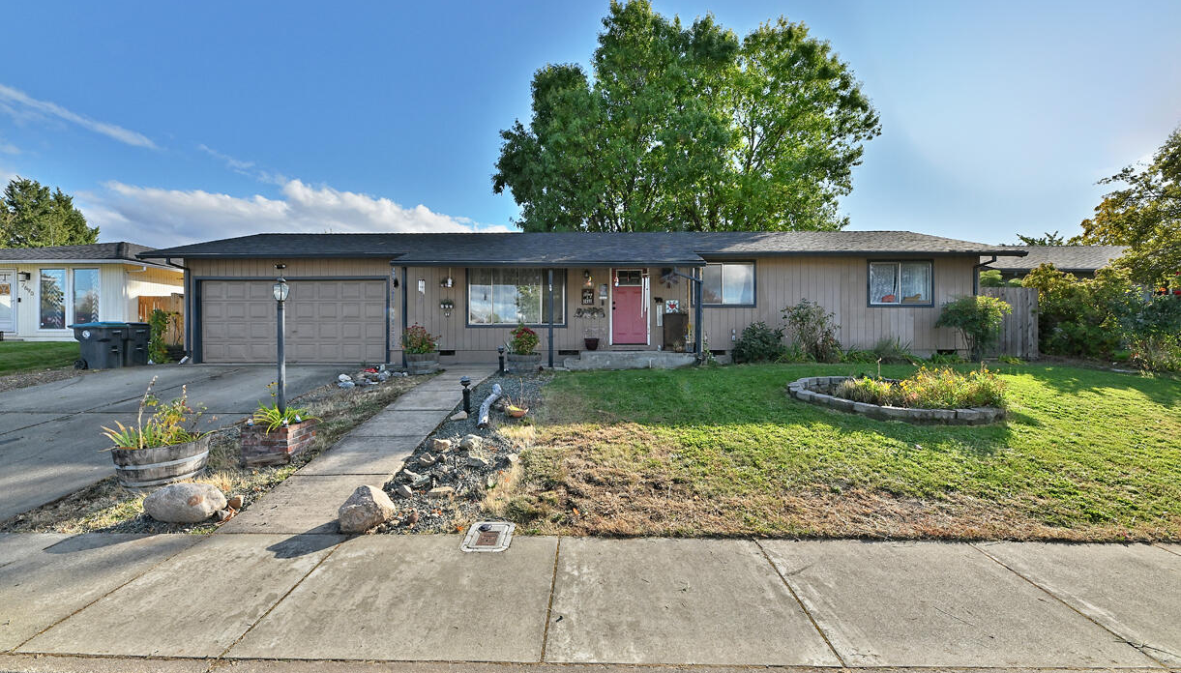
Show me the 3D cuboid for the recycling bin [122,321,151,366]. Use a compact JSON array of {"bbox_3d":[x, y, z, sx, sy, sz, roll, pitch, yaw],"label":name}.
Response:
[{"bbox_3d":[-11.730,0.190,11.550,0.780,1.120,0.650,0,0,-9],"label":"recycling bin"}]

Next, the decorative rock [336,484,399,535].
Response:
[{"bbox_3d":[-1.870,1.420,3.860,0.450,0.330,0.390,0,0,-24],"label":"decorative rock"}]

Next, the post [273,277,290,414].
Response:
[{"bbox_3d":[-3.305,0.142,4.920,0.150,1.580,0.150,0,0,1],"label":"post"}]

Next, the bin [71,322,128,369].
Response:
[{"bbox_3d":[-11.650,0.210,10.920,0.860,1.090,0.670,0,0,-7],"label":"bin"}]

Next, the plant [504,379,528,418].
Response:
[{"bbox_3d":[-1.080,0.890,6.680,0.350,0.550,0.340,0,0,0],"label":"plant"}]

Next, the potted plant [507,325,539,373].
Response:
[{"bbox_3d":[-1.320,0.220,9.200,0.690,0.940,0.680,0,0,0],"label":"potted plant"}]

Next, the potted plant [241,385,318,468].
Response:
[{"bbox_3d":[-3.290,0.920,4.930,0.540,0.815,0.520,0,0,1],"label":"potted plant"}]

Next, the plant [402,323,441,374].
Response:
[{"bbox_3d":[-3.480,0.243,9.500,0.700,1.045,0.690,0,0,1],"label":"plant"}]

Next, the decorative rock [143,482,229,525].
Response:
[{"bbox_3d":[-3.470,1.420,3.950,0.550,0.320,0.420,0,0,-30],"label":"decorative rock"}]

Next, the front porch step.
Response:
[{"bbox_3d":[0.895,0.570,11.050,2.950,0.375,1.350,0,0,1],"label":"front porch step"}]

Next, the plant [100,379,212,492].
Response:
[{"bbox_3d":[-4.060,0.900,4.340,0.770,1.040,0.730,0,0,0],"label":"plant"}]

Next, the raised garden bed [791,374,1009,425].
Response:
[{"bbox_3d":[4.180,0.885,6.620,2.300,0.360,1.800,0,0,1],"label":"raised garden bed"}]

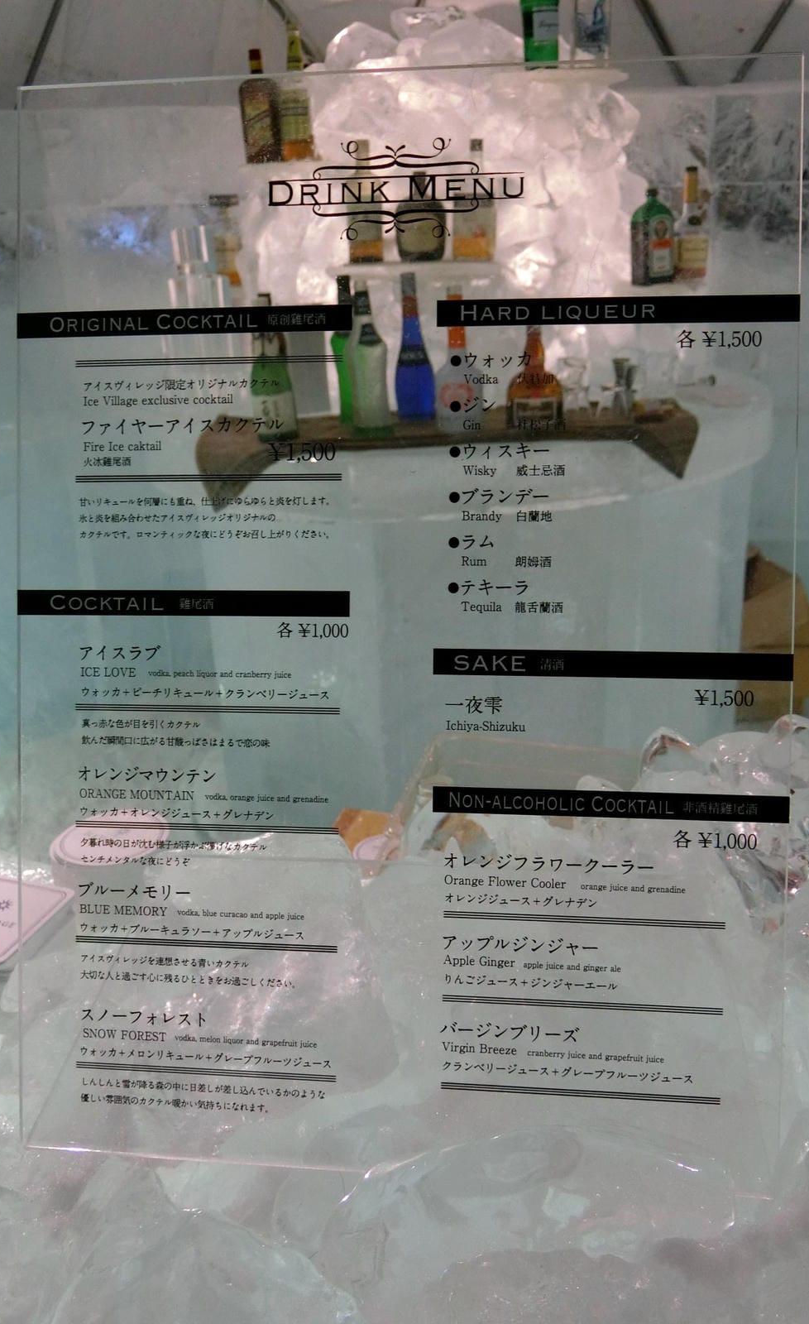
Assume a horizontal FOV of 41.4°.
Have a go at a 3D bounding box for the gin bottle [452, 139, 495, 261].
[{"bbox_3d":[0.148,-0.998,2.318,0.094,0.238,0.076,-1,23,4],"label":"gin bottle"}]

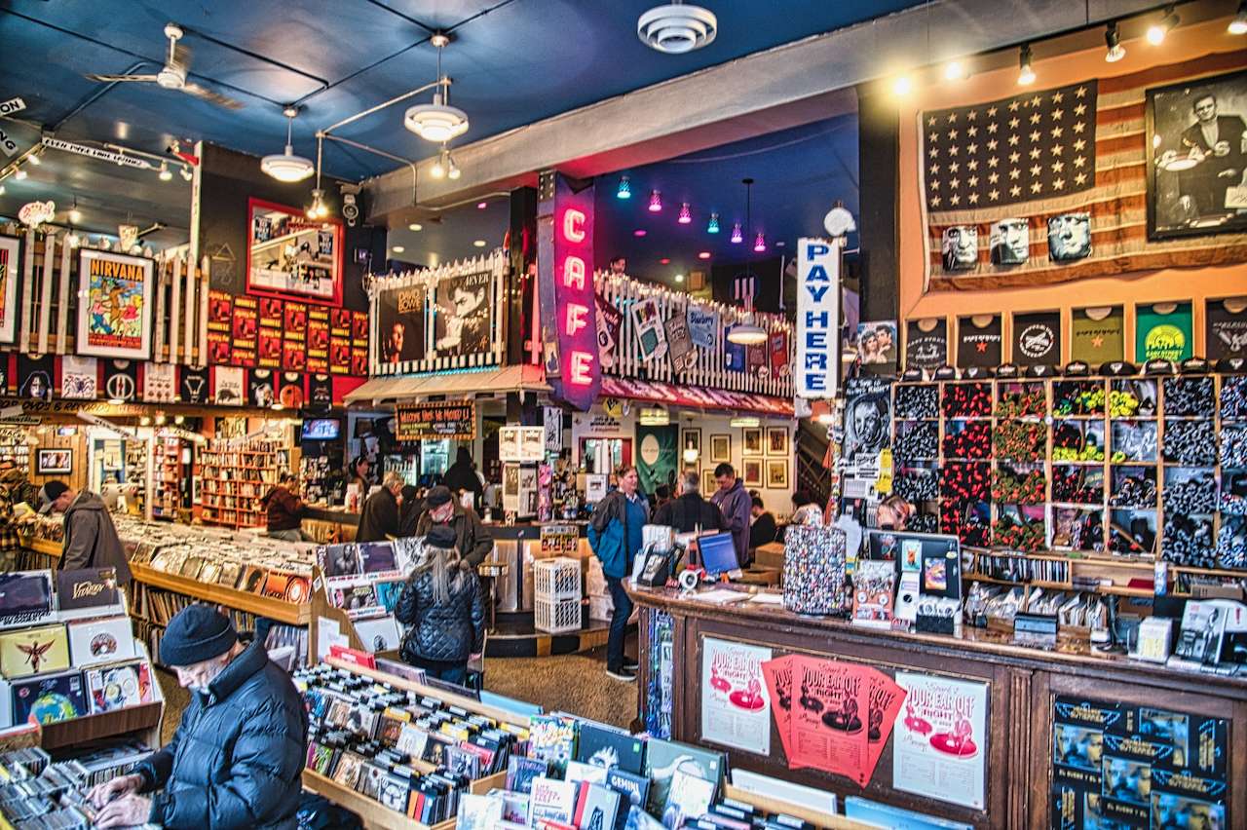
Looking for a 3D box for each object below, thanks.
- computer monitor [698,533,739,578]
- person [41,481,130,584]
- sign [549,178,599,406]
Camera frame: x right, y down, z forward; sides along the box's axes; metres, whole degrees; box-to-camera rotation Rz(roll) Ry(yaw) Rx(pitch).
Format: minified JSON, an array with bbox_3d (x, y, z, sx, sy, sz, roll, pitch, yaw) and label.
[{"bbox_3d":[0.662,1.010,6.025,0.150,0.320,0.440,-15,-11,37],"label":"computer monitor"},{"bbox_3d":[-4.333,1.348,6.750,0.600,1.650,0.500,0,-2,18],"label":"person"},{"bbox_3d":[-0.542,-1.167,8.062,0.210,2.280,0.620,-1,-2,39],"label":"sign"}]

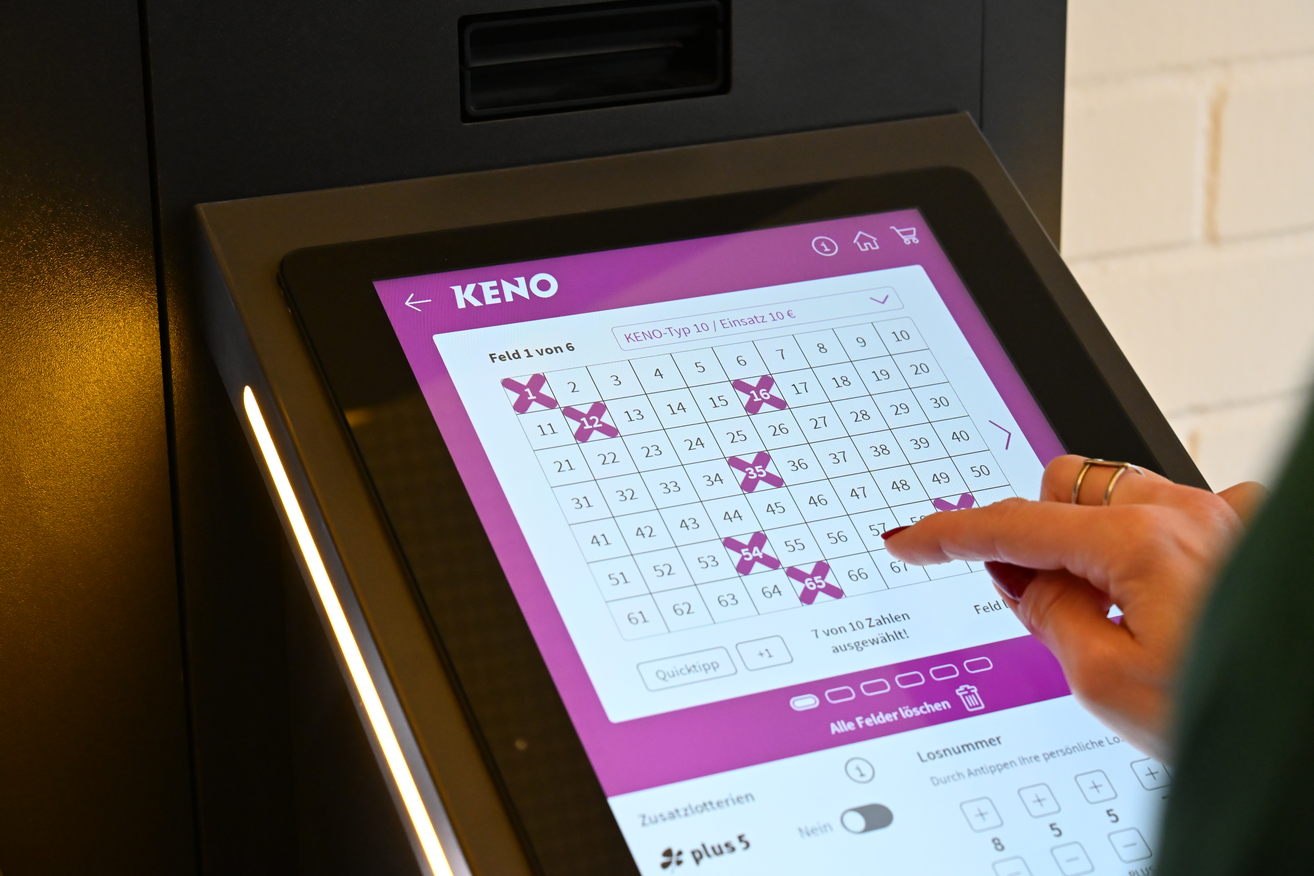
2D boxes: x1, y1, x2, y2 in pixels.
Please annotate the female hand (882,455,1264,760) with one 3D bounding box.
[{"bbox_3d":[0.127,0.044,0.762,0.095,0.072,0.155,-7,15,-44],"label":"female hand"}]

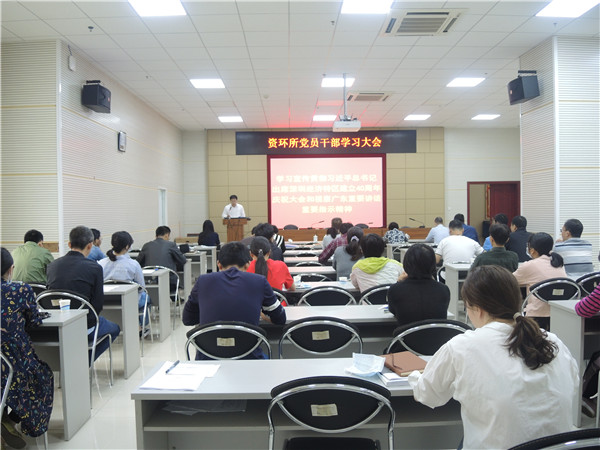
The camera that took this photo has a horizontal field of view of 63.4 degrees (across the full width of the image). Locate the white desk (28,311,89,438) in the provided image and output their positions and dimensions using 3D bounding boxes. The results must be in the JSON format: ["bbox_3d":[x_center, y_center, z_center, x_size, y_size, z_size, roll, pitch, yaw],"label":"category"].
[{"bbox_3d":[-2.181,1.005,3.243,1.400,0.750,0.450,-1,2,-1],"label":"white desk"}]

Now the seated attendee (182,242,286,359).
[{"bbox_3d":[-0.396,0.730,3.091,0.610,1.270,0.780,-1,2,-1],"label":"seated attendee"}]

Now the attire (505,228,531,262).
[{"bbox_3d":[2.854,0.369,6.419,0.450,0.645,0.340,-1,2,-19],"label":"attire"}]

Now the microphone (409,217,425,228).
[{"bbox_3d":[2.912,-0.040,12.059,0.380,0.270,0.130,0,2,27],"label":"microphone"}]

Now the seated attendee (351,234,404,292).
[{"bbox_3d":[0.683,0.708,4.319,0.500,1.270,0.720,-1,2,-1],"label":"seated attendee"}]

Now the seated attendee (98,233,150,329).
[{"bbox_3d":[-1.804,0.691,5.186,0.490,1.240,0.780,-1,2,7],"label":"seated attendee"}]

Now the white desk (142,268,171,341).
[{"bbox_3d":[-2.246,0.922,5.550,1.400,0.750,0.450,-1,2,-1],"label":"white desk"}]

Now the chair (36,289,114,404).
[{"bbox_3d":[-1.739,0.920,3.800,0.500,0.870,0.550,-1,2,-1],"label":"chair"}]

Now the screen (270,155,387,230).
[{"bbox_3d":[0.768,-0.900,13.646,3.280,2.120,0.080,-1,2,-1],"label":"screen"}]

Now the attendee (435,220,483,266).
[{"bbox_3d":[2.064,0.583,6.439,0.570,1.280,0.800,-1,2,-1],"label":"attendee"}]

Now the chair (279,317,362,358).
[{"bbox_3d":[0.123,0.961,3.035,0.480,0.860,0.560,-1,2,-1],"label":"chair"}]

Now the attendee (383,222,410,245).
[{"bbox_3d":[1.841,0.503,9.358,0.500,1.170,0.700,-1,2,-1],"label":"attendee"}]

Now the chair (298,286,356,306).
[{"bbox_3d":[0.223,0.896,4.180,0.500,0.820,0.530,-1,2,-1],"label":"chair"}]

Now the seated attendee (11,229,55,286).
[{"bbox_3d":[-2.320,0.702,4.306,0.500,1.280,0.780,-1,2,2],"label":"seated attendee"}]

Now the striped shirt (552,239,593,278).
[{"bbox_3d":[2.914,0.439,5.192,0.460,0.610,0.360,-1,2,-19],"label":"striped shirt"}]

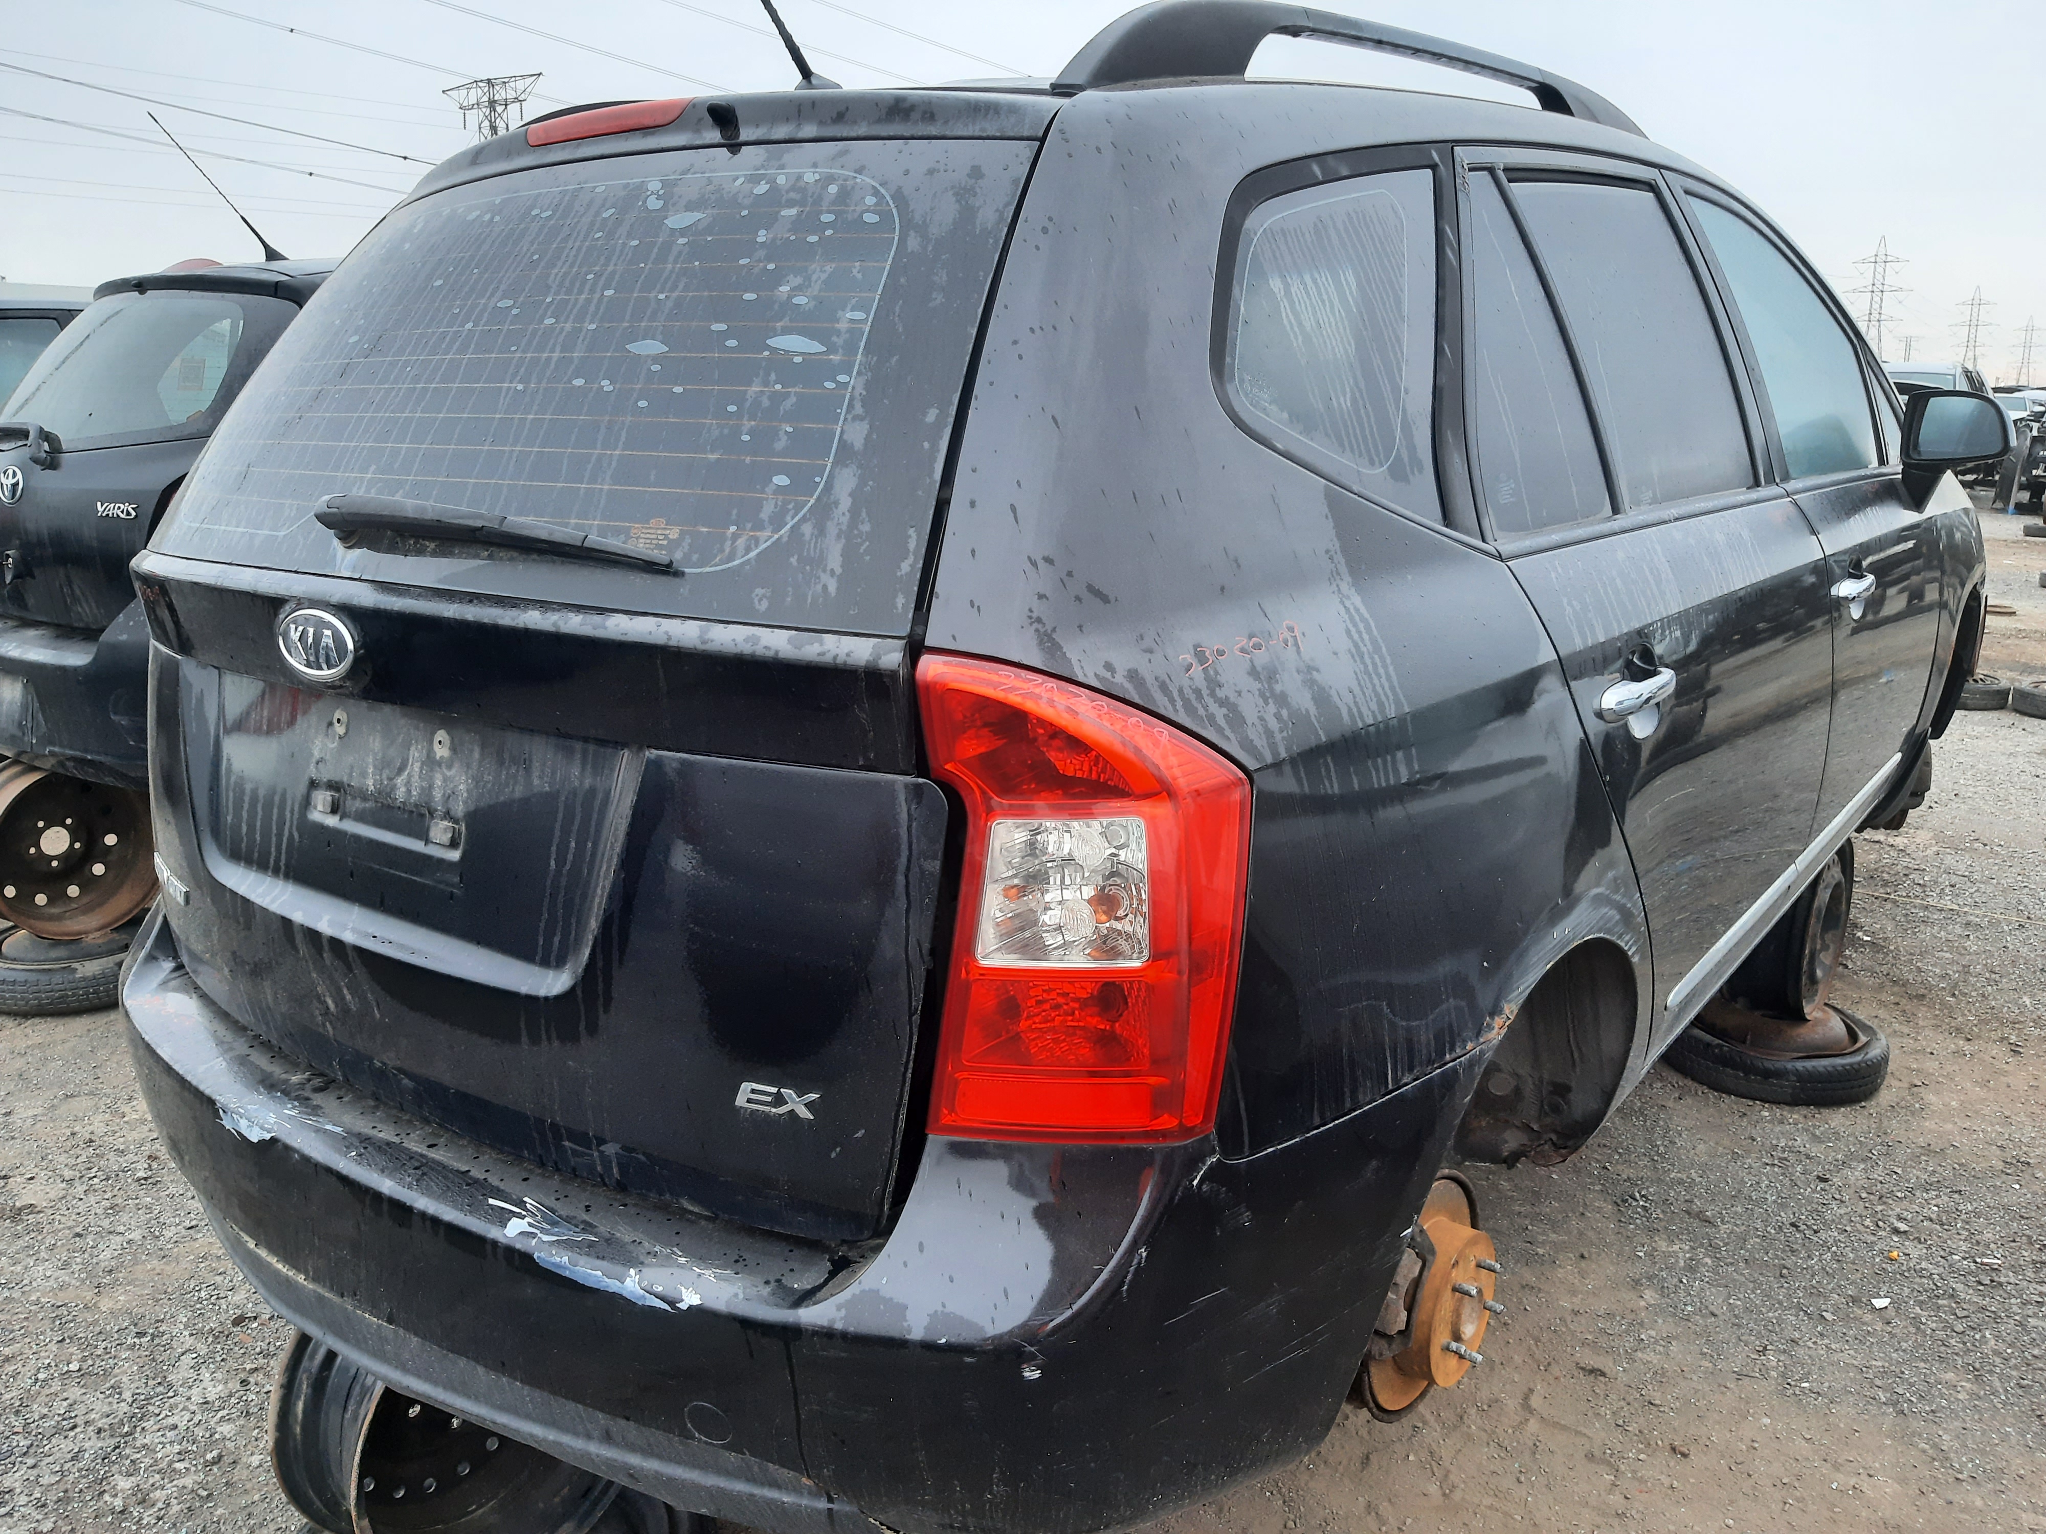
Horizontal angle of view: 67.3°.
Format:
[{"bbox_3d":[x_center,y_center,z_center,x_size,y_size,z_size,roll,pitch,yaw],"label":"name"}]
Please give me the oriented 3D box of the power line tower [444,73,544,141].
[{"bbox_3d":[-56.868,-56.061,169.164,17.000,37.000,8.000,9,16,35],"label":"power line tower"}]

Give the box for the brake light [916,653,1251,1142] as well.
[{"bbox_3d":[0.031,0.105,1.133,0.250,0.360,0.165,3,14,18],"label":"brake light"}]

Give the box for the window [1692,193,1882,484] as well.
[{"bbox_3d":[1.329,-0.710,2.622,0.060,0.430,0.840,-15,2,41],"label":"window"}]

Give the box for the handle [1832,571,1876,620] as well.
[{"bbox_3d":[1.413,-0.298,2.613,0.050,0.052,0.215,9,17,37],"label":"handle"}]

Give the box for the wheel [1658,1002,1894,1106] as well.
[{"bbox_3d":[1.712,0.638,3.533,0.500,0.115,0.500,9,16,37],"label":"wheel"}]

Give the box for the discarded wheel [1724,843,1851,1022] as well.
[{"bbox_3d":[1.714,0.343,3.452,0.170,0.410,0.410,10,17,38],"label":"discarded wheel"}]

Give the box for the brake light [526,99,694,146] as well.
[{"bbox_3d":[-0.444,-0.690,1.630,0.280,0.038,0.045,9,17,37],"label":"brake light"}]

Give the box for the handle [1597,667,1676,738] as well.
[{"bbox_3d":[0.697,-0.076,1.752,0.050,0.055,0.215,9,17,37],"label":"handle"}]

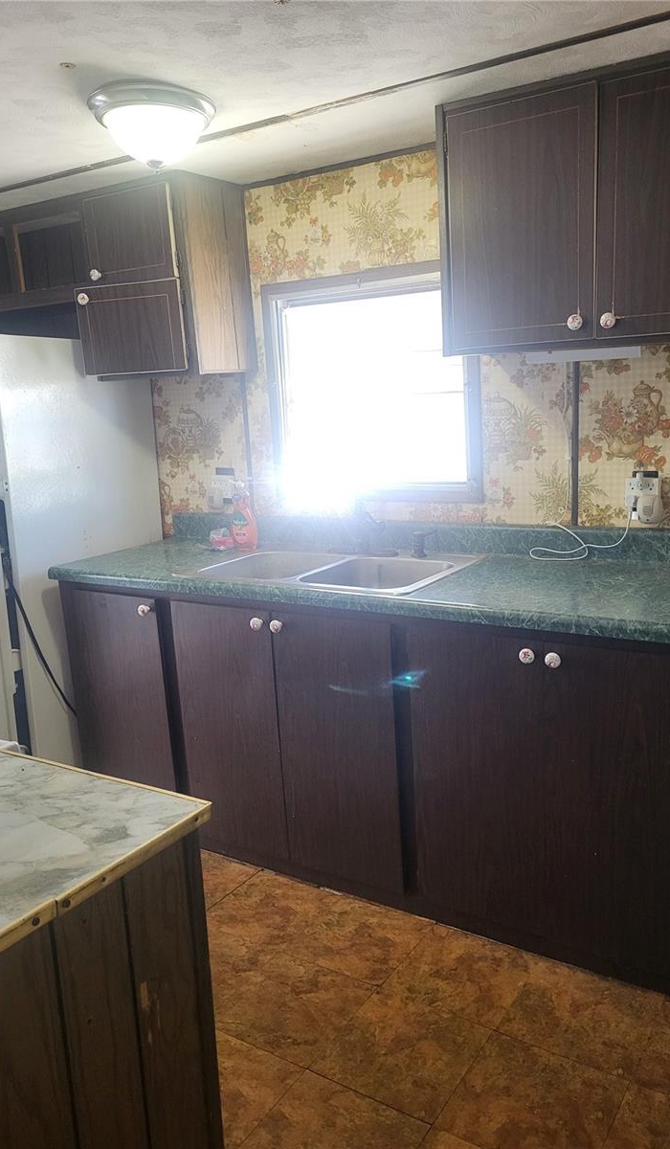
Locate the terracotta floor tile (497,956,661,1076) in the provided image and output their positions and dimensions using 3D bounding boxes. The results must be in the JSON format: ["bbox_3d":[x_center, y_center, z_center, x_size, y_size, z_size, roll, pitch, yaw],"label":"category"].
[{"bbox_3d":[0.577,1.040,2.045,0.310,0.008,0.305,5,15,33],"label":"terracotta floor tile"}]

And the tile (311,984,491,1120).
[{"bbox_3d":[0.151,1.082,1.960,0.305,0.008,0.305,5,15,33],"label":"tile"}]

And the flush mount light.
[{"bbox_3d":[-0.449,-1.094,2.143,0.312,0.148,0.312,-3,12,1],"label":"flush mount light"}]

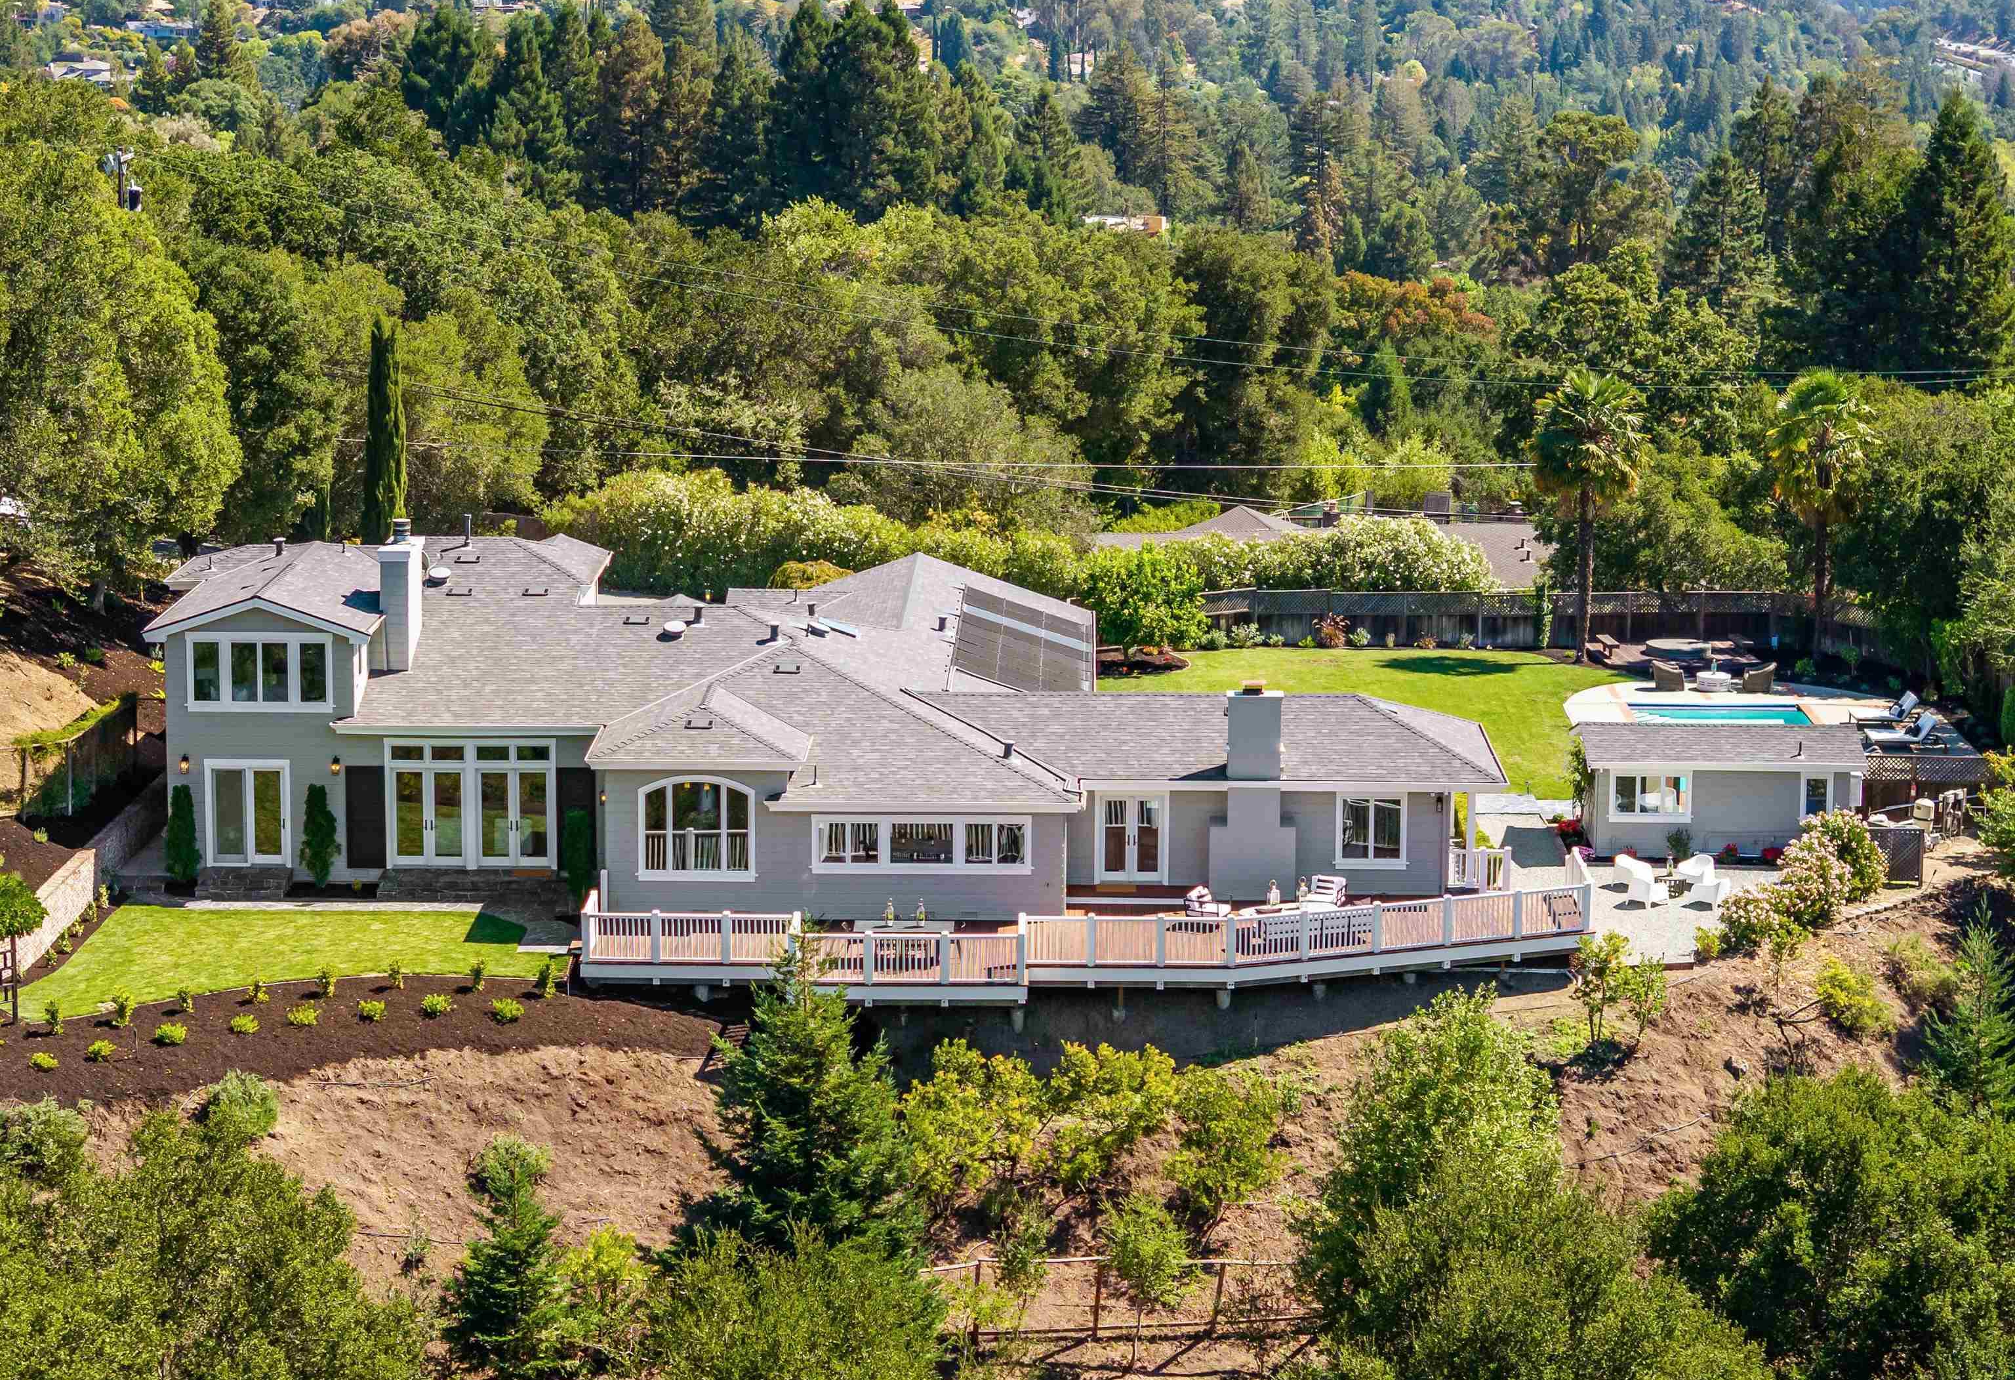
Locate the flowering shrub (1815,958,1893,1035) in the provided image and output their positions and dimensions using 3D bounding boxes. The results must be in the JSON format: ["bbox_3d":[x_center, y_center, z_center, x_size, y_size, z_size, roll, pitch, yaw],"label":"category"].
[{"bbox_3d":[19.592,7.067,94.057,1.750,1.550,1.600,0,11,1],"label":"flowering shrub"}]

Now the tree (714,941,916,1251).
[{"bbox_3d":[-3.973,8.414,83.629,4.100,6.816,4.000,0,11,1],"label":"tree"}]

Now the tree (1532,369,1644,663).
[{"bbox_3d":[18.437,-5.515,128.745,3.500,9.399,3.400,0,11,1],"label":"tree"}]

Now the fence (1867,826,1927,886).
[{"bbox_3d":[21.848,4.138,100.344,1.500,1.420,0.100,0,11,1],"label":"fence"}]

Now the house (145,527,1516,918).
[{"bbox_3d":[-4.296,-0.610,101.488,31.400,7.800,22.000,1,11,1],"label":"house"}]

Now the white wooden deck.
[{"bbox_3d":[1.914,5.019,90.429,22.200,1.750,8.600,1,11,1],"label":"white wooden deck"}]

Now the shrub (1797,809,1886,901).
[{"bbox_3d":[19.522,3.868,95.300,2.100,2.000,2.000,0,10,0],"label":"shrub"}]

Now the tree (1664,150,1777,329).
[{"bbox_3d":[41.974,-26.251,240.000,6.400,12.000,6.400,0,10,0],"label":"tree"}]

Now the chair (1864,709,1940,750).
[{"bbox_3d":[23.552,1.096,107.000,1.980,0.920,0.700,-1,11,-7],"label":"chair"}]

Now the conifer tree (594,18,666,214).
[{"bbox_3d":[-23.605,-35.777,255.000,4.800,13.500,4.800,0,10,0],"label":"conifer tree"}]

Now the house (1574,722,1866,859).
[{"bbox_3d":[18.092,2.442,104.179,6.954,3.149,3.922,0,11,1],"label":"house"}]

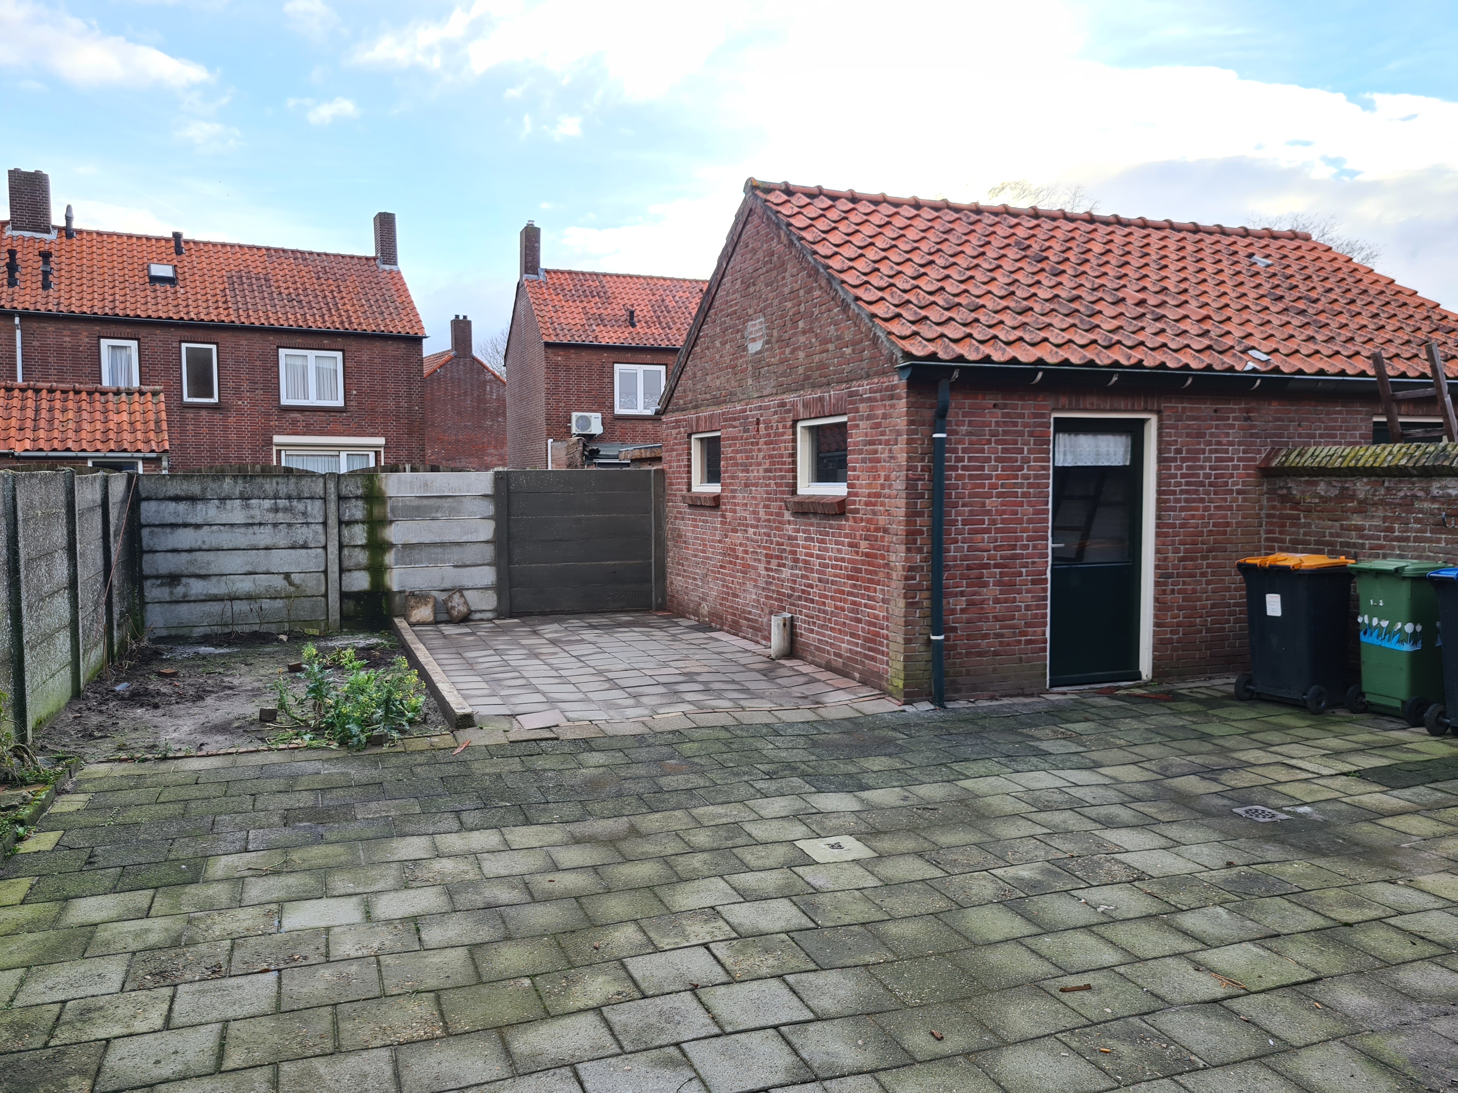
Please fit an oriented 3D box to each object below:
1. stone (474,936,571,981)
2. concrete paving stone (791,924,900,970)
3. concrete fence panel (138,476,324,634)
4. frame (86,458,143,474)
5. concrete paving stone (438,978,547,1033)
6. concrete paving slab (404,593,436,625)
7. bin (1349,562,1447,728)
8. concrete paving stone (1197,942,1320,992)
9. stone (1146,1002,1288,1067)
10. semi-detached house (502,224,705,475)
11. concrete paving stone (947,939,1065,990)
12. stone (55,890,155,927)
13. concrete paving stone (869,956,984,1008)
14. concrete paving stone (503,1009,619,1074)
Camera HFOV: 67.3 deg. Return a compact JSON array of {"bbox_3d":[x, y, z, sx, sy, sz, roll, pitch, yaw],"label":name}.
[{"bbox_3d":[-0.717,1.436,3.754,0.300,0.050,0.300,-1,4,-20],"label":"stone"},{"bbox_3d":[0.400,1.435,3.859,0.300,0.050,0.300,-1,4,-19],"label":"concrete paving stone"},{"bbox_3d":[-5.130,0.085,11.400,1.790,1.720,0.050,-1,3,-20],"label":"concrete fence panel"},{"bbox_3d":[-11.199,-1.128,20.042,0.894,0.950,0.080,-2,4,-23],"label":"frame"},{"bbox_3d":[-0.738,1.454,3.419,0.300,0.050,0.300,-1,4,-21],"label":"concrete paving stone"},{"bbox_3d":[-3.373,0.693,12.000,0.310,0.310,0.050,-1,-6,-20],"label":"concrete paving slab"},{"bbox_3d":[4.720,0.663,7.720,0.530,1.070,0.475,-1,4,-21],"label":"bin"},{"bbox_3d":[1.763,1.445,3.697,0.300,0.050,0.300,-1,4,-20],"label":"concrete paving stone"},{"bbox_3d":[1.493,1.519,3.365,0.300,0.050,0.300,-1,4,-20],"label":"stone"},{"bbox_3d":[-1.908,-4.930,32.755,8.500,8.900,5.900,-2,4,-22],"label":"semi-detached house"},{"bbox_3d":[0.937,1.442,3.709,0.300,0.050,0.300,-1,4,-20],"label":"concrete paving stone"},{"bbox_3d":[-2.456,1.458,4.330,0.300,0.050,0.300,-2,4,-21],"label":"stone"},{"bbox_3d":[0.673,1.496,3.717,0.300,0.050,0.300,-1,4,-19],"label":"concrete paving stone"},{"bbox_3d":[-0.509,1.524,3.323,0.300,0.050,0.300,-1,4,-20],"label":"concrete paving stone"}]

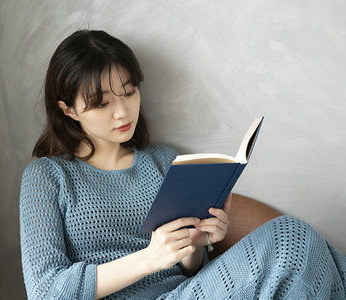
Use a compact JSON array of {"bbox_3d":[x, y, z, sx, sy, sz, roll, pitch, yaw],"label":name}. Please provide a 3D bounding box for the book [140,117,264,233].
[{"bbox_3d":[0.070,0.059,1.031,0.242,0.194,0.071,-27,65,-38],"label":"book"}]

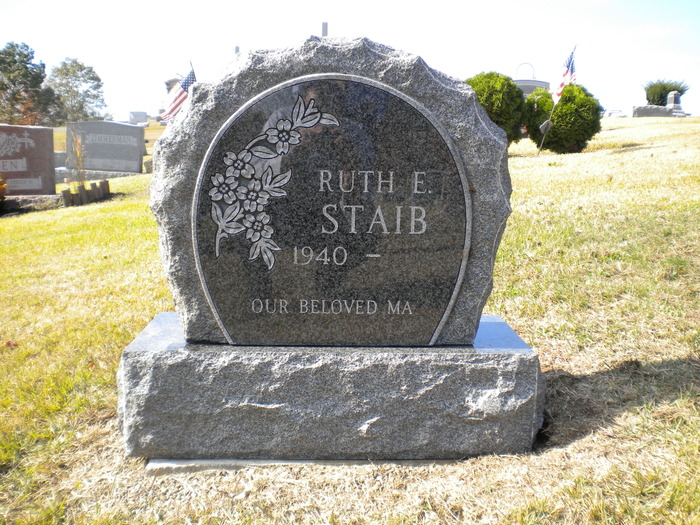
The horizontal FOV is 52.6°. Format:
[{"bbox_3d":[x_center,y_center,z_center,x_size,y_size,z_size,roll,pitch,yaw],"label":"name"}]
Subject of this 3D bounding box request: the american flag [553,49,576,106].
[{"bbox_3d":[2.424,-2.102,8.000,0.270,0.620,0.160,0,10,-1],"label":"american flag"}]

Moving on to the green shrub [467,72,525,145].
[{"bbox_3d":[1.926,-2.067,9.500,0.840,0.960,0.840,0,10,-1],"label":"green shrub"}]

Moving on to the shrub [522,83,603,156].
[{"bbox_3d":[2.642,-1.778,8.800,0.970,0.870,0.870,0,10,-1],"label":"shrub"}]

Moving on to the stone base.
[{"bbox_3d":[-0.043,0.276,1.666,0.895,0.238,0.335,0,10,-1],"label":"stone base"}]

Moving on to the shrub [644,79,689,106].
[{"bbox_3d":[9.838,-5.160,22.000,1.380,1.150,1.250,0,10,-1],"label":"shrub"}]

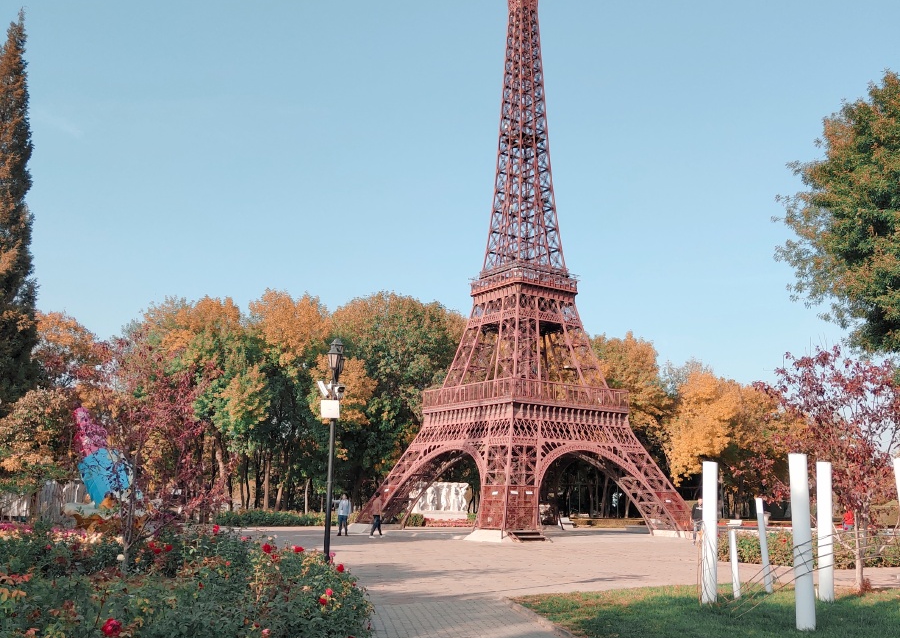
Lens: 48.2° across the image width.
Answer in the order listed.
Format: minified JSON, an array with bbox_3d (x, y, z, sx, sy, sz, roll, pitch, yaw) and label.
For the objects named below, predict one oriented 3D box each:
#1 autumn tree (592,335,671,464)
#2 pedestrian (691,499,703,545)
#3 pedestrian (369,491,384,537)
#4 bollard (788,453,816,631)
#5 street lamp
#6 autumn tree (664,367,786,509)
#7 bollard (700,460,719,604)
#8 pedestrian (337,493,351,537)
[{"bbox_3d":[12.088,7.744,71.280,8.500,13.919,8.500,-1,-11,10],"label":"autumn tree"},{"bbox_3d":[9.327,7.640,37.751,0.500,1.719,0.380,-2,-11,14],"label":"pedestrian"},{"bbox_3d":[-2.765,7.504,38.451,0.550,1.742,0.500,7,-12,-30],"label":"pedestrian"},{"bbox_3d":[3.806,2.399,10.872,0.200,1.865,0.200,-3,-11,19],"label":"bollard"},{"bbox_3d":[-2.338,2.621,19.921,0.500,4.573,0.450,2,-11,-6],"label":"street lamp"},{"bbox_3d":[18.358,8.617,66.998,8.000,10.853,8.000,-2,-11,15],"label":"autumn tree"},{"bbox_3d":[3.538,2.896,13.673,0.200,1.883,0.200,-2,-11,14],"label":"bollard"},{"bbox_3d":[-4.334,8.052,41.330,0.550,1.715,0.350,2,-11,-6],"label":"pedestrian"}]

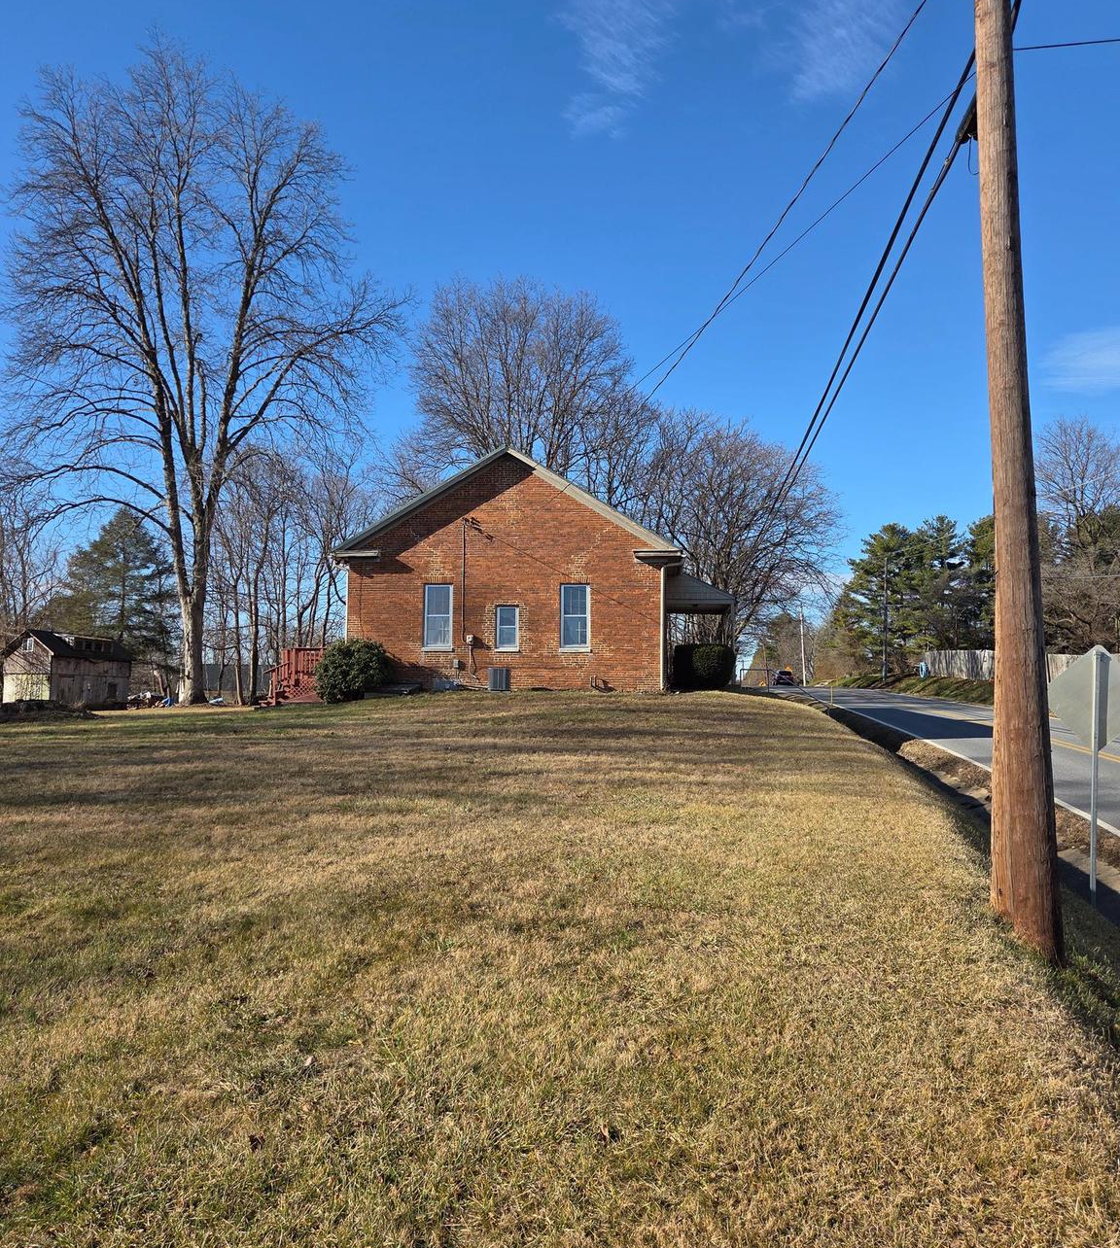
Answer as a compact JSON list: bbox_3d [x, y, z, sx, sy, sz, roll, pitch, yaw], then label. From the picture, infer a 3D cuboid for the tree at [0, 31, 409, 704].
[{"bbox_3d":[-13.843,-10.094,38.685,15.550,26.340,14.770,0,-4,0],"label":"tree"}]

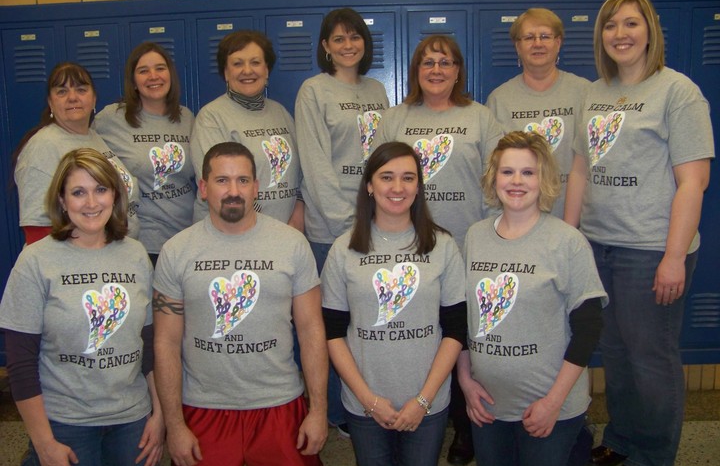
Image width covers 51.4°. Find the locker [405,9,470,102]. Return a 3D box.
[{"bbox_3d":[0.357,-0.206,3.440,0.300,1.580,0.300,-1,10,3],"label":"locker"}]

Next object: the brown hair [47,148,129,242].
[{"bbox_3d":[-0.806,-0.114,2.190,0.225,0.265,0.220,-5,11,-17],"label":"brown hair"}]

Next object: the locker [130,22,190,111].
[{"bbox_3d":[-0.805,-0.179,3.298,0.275,1.450,0.300,-1,8,3],"label":"locker"}]

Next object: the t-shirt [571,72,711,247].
[{"bbox_3d":[0.981,-0.252,2.600,0.480,0.620,0.310,3,7,42],"label":"t-shirt"}]

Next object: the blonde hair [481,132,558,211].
[{"bbox_3d":[0.518,-0.197,2.400,0.255,0.265,0.250,-1,5,6],"label":"blonde hair"}]

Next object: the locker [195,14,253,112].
[{"bbox_3d":[-0.563,-0.214,3.450,0.280,1.480,0.280,-1,5,3],"label":"locker"}]

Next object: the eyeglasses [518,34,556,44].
[{"bbox_3d":[0.680,-0.743,2.830,0.138,0.042,0.135,1,10,12],"label":"eyeglasses"}]

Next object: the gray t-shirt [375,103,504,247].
[{"bbox_3d":[0.296,-0.155,2.750,0.480,0.650,0.300,1,11,15],"label":"gray t-shirt"}]

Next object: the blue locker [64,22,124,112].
[{"bbox_3d":[-1.074,-0.166,3.308,0.275,1.450,0.300,-1,8,3],"label":"blue locker"}]

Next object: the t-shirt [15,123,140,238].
[{"bbox_3d":[-1.045,-0.153,2.760,0.460,0.560,0.330,-6,7,-42],"label":"t-shirt"}]

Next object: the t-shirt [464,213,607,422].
[{"bbox_3d":[0.574,0.269,2.444,0.460,0.660,0.320,4,12,28],"label":"t-shirt"}]

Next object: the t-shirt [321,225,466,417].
[{"bbox_3d":[0.105,0.273,2.340,0.445,0.590,0.270,-1,8,2],"label":"t-shirt"}]

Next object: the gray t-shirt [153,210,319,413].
[{"bbox_3d":[-0.399,0.251,2.396,0.510,0.640,0.280,-2,10,-6],"label":"gray t-shirt"}]

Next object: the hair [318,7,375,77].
[{"bbox_3d":[-0.053,-0.695,2.730,0.210,0.250,0.220,-2,9,-7],"label":"hair"}]

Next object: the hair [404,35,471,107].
[{"bbox_3d":[0.293,-0.610,2.830,0.245,0.255,0.230,0,5,8],"label":"hair"}]

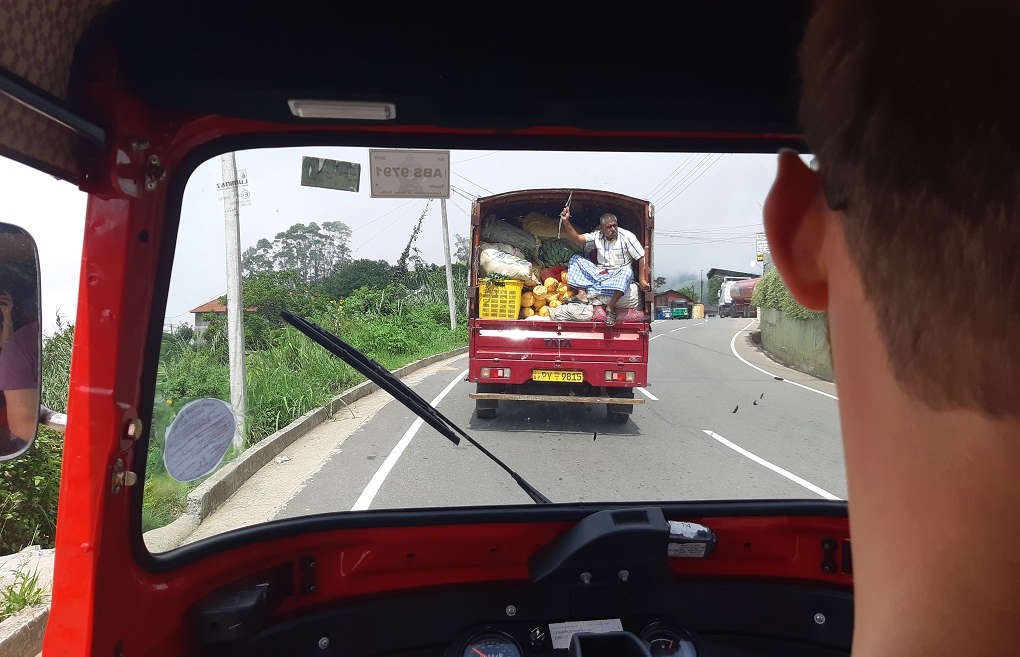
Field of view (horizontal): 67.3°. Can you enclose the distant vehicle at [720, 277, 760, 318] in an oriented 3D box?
[{"bbox_3d":[19.500,-2.600,62.500,2.500,3.400,9.800,0,1,0],"label":"distant vehicle"}]

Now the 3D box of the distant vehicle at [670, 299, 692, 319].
[{"bbox_3d":[13.650,-1.530,61.300,1.300,1.700,2.600,0,1,10],"label":"distant vehicle"}]

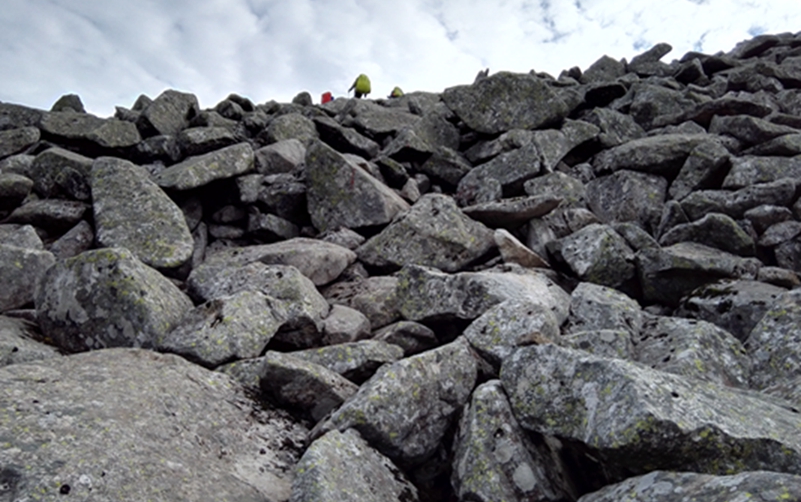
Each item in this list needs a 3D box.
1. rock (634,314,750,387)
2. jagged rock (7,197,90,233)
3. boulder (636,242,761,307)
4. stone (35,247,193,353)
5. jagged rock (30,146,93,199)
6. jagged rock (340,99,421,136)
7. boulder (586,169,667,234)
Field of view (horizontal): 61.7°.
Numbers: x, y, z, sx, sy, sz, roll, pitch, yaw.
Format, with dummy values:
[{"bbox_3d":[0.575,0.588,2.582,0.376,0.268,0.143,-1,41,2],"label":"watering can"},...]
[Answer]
[{"bbox_3d":[1.328,0.475,3.050,0.475,0.368,0.450,-4,-10,23],"label":"rock"},{"bbox_3d":[-2.903,-0.292,5.516,0.674,0.296,0.462,2,-7,-15],"label":"jagged rock"},{"bbox_3d":[1.733,0.148,3.900,0.630,0.370,0.450,-1,-6,13],"label":"boulder"},{"bbox_3d":[-1.540,0.287,3.600,0.763,0.587,0.650,4,-10,-23],"label":"stone"},{"bbox_3d":[-4.044,-0.930,8.000,0.640,0.550,0.550,2,-6,-14],"label":"jagged rock"},{"bbox_3d":[-0.367,-2.430,12.300,1.400,0.550,0.950,0,-6,-1],"label":"jagged rock"},{"bbox_3d":[1.863,-0.395,5.527,0.659,0.554,0.515,-1,-7,10],"label":"boulder"}]

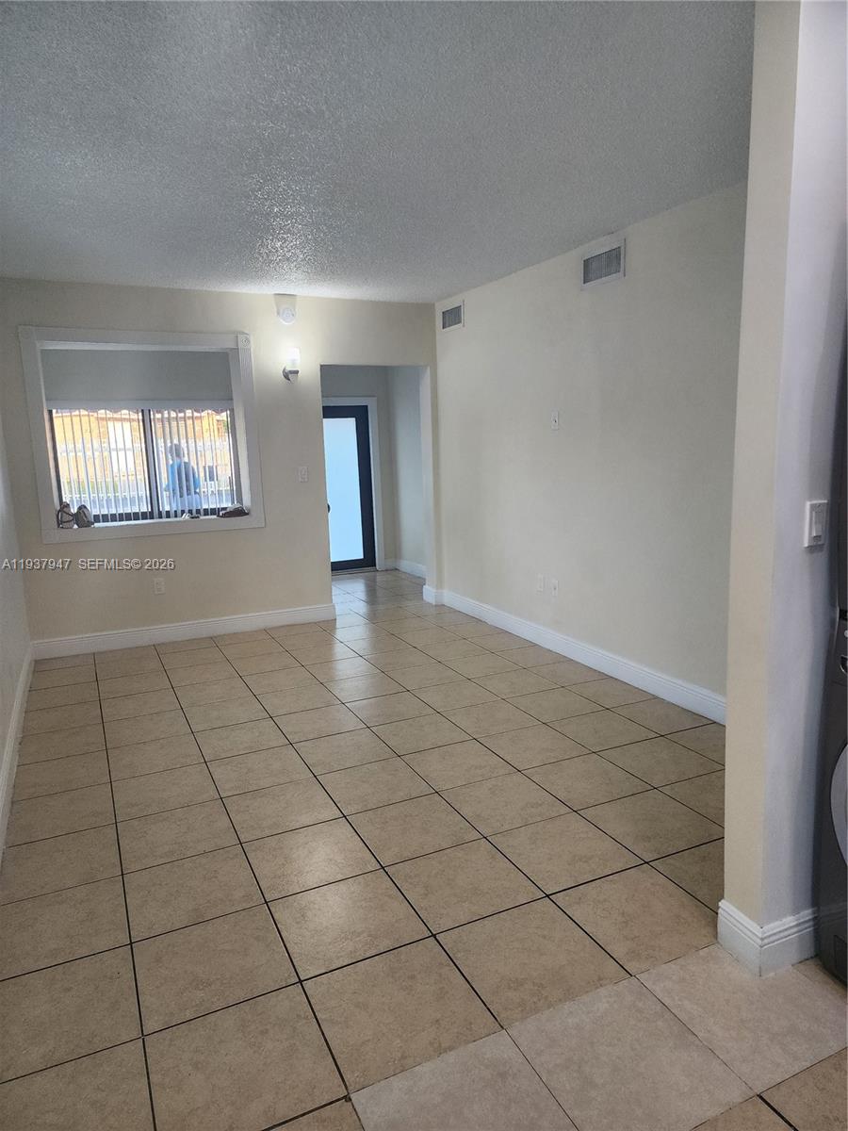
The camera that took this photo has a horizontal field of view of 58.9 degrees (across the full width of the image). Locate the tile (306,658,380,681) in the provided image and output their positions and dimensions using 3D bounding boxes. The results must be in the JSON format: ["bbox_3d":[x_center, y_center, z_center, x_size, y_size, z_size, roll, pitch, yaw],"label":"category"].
[{"bbox_3d":[-0.536,0.684,4.887,0.406,0.010,0.406,-7,11,-24],"label":"tile"}]

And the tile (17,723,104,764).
[{"bbox_3d":[-1.916,0.951,3.998,0.411,0.010,0.420,-7,11,-24],"label":"tile"}]

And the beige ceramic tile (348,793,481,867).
[{"bbox_3d":[-0.039,1.000,2.857,0.398,0.010,0.394,-7,11,-24],"label":"beige ceramic tile"}]

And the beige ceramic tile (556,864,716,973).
[{"bbox_3d":[0.670,1.077,2.320,0.406,0.010,0.406,-7,11,-24],"label":"beige ceramic tile"}]

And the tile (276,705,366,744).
[{"bbox_3d":[-0.585,0.873,4.139,0.420,0.010,0.420,-7,11,-24],"label":"tile"}]

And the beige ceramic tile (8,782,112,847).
[{"bbox_3d":[-1.501,1.029,3.118,0.406,0.010,0.406,-7,11,-24],"label":"beige ceramic tile"}]

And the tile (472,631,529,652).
[{"bbox_3d":[0.543,0.545,5.300,0.349,0.010,0.403,-7,11,-24],"label":"tile"}]

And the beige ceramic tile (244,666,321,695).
[{"bbox_3d":[-0.934,0.746,4.846,0.417,0.010,0.414,-7,11,-24],"label":"beige ceramic tile"}]

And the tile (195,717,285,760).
[{"bbox_3d":[-0.961,0.908,3.922,0.417,0.010,0.414,-7,11,-24],"label":"tile"}]

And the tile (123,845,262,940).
[{"bbox_3d":[-0.809,1.130,2.624,0.417,0.010,0.414,-7,11,-24],"label":"tile"}]

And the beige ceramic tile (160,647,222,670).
[{"bbox_3d":[-1.597,0.644,5.210,0.403,0.010,0.397,-7,11,-24],"label":"beige ceramic tile"}]

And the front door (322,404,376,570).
[{"bbox_3d":[-1.000,-0.846,8.561,0.870,1.909,0.100,-7,11,-24],"label":"front door"}]

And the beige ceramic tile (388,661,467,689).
[{"bbox_3d":[0.006,0.688,4.639,0.401,0.010,0.401,-7,11,-24],"label":"beige ceramic tile"}]

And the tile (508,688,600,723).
[{"bbox_3d":[0.722,0.764,4.121,0.406,0.010,0.406,-7,11,-24],"label":"tile"}]

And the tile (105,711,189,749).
[{"bbox_3d":[-1.535,0.906,4.171,0.420,0.010,0.420,-7,11,-24],"label":"tile"}]

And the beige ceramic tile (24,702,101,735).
[{"bbox_3d":[-2.080,0.881,4.324,0.417,0.010,0.414,-7,11,-24],"label":"beige ceramic tile"}]

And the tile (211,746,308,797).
[{"bbox_3d":[-0.754,0.934,3.425,0.403,0.010,0.398,-7,11,-24],"label":"tile"}]

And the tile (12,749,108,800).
[{"bbox_3d":[-1.736,1.009,3.618,0.411,0.010,0.420,-7,11,-24],"label":"tile"}]

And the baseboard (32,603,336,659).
[{"bbox_3d":[-1.816,0.508,5.969,2.318,0.138,0.018,-6,11,-22],"label":"baseboard"}]

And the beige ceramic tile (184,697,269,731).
[{"bbox_3d":[-1.096,0.820,4.146,0.403,0.010,0.398,-7,11,-24],"label":"beige ceramic tile"}]

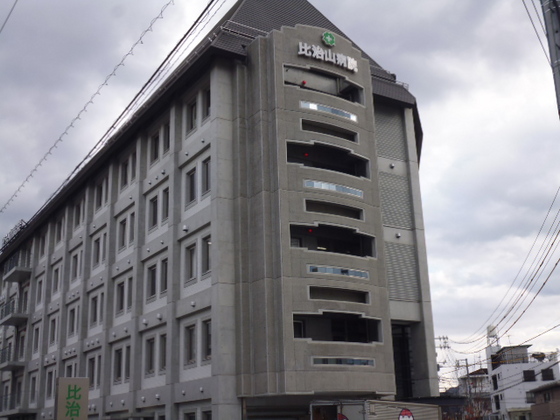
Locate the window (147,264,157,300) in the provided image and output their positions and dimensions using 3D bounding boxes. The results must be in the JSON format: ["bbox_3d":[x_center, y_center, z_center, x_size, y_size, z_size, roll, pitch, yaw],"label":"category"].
[{"bbox_3d":[-6.077,3.535,35.955,0.203,1.593,1.120,9,-20,-30],"label":"window"}]

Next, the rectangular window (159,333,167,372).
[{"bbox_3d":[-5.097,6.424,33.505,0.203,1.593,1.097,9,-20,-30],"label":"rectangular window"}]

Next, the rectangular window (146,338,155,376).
[{"bbox_3d":[-5.945,6.781,34.565,0.150,1.520,1.020,9,-20,-30],"label":"rectangular window"}]

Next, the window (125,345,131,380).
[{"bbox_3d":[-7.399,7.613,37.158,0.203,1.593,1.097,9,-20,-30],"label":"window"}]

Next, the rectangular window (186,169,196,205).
[{"bbox_3d":[-3.863,-0.990,33.332,0.203,1.593,1.120,9,-20,-30],"label":"rectangular window"}]

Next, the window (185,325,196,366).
[{"bbox_3d":[-3.637,5.574,30.896,0.150,1.520,1.020,9,-20,-30],"label":"window"}]

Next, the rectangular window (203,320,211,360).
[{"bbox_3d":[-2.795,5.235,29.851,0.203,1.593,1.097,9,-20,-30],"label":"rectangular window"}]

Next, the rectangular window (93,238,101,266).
[{"bbox_3d":[-10.768,2.577,44.293,0.203,1.593,1.120,9,-20,-30],"label":"rectangular window"}]

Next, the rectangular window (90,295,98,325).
[{"bbox_3d":[-10.681,5.913,43.262,0.203,1.593,1.120,9,-20,-30],"label":"rectangular window"}]

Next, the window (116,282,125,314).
[{"bbox_3d":[-8.329,4.661,39.244,0.150,1.520,1.020,9,-20,-30],"label":"window"}]

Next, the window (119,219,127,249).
[{"bbox_3d":[-8.406,1.315,40.264,0.150,1.520,1.020,9,-20,-30],"label":"window"}]

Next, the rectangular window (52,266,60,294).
[{"bbox_3d":[-15.326,4.895,51.271,0.150,1.520,1.020,9,-20,-30],"label":"rectangular window"}]

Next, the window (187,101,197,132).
[{"bbox_3d":[-3.971,-4.322,34.094,0.150,1.520,1.020,9,-20,-30],"label":"window"}]

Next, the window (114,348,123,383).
[{"bbox_3d":[-8.291,8.074,38.574,0.203,1.593,1.120,9,-20,-30],"label":"window"}]

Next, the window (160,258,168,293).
[{"bbox_3d":[-5.177,3.030,34.231,0.150,1.520,1.020,9,-20,-30],"label":"window"}]

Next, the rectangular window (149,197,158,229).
[{"bbox_3d":[-6.144,0.134,36.669,0.150,1.520,1.020,9,-20,-30],"label":"rectangular window"}]

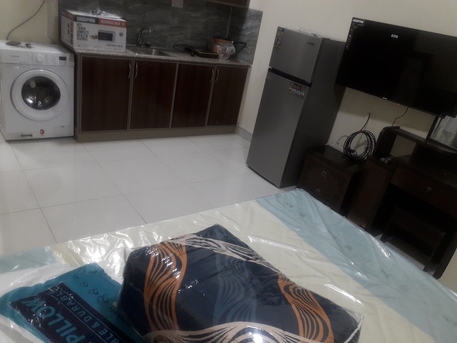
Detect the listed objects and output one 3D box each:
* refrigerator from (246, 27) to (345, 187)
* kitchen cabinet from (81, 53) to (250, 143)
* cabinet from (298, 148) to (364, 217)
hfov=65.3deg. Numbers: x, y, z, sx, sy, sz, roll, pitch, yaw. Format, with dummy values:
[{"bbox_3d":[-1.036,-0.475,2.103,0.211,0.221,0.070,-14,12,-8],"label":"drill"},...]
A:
[{"bbox_3d":[0.704,-0.607,3.540,0.565,1.405,0.505,-8,31,-37],"label":"refrigerator"},{"bbox_3d":[-0.772,-0.908,4.163,2.020,0.880,0.570,-8,31,-37],"label":"kitchen cabinet"},{"bbox_3d":[1.018,0.070,3.415,0.380,0.415,0.520,-8,31,-37],"label":"cabinet"}]

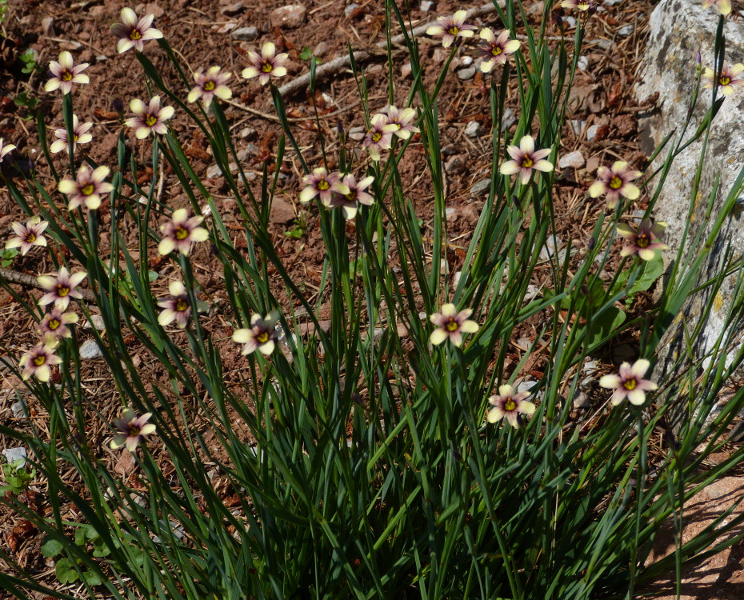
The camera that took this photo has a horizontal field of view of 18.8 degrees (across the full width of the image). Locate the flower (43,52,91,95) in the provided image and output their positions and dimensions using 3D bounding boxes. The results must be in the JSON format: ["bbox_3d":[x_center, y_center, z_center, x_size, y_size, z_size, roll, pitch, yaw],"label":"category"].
[{"bbox_3d":[-0.149,-0.112,1.100,0.023,0.022,0.009,-6,2,-8],"label":"flower"}]

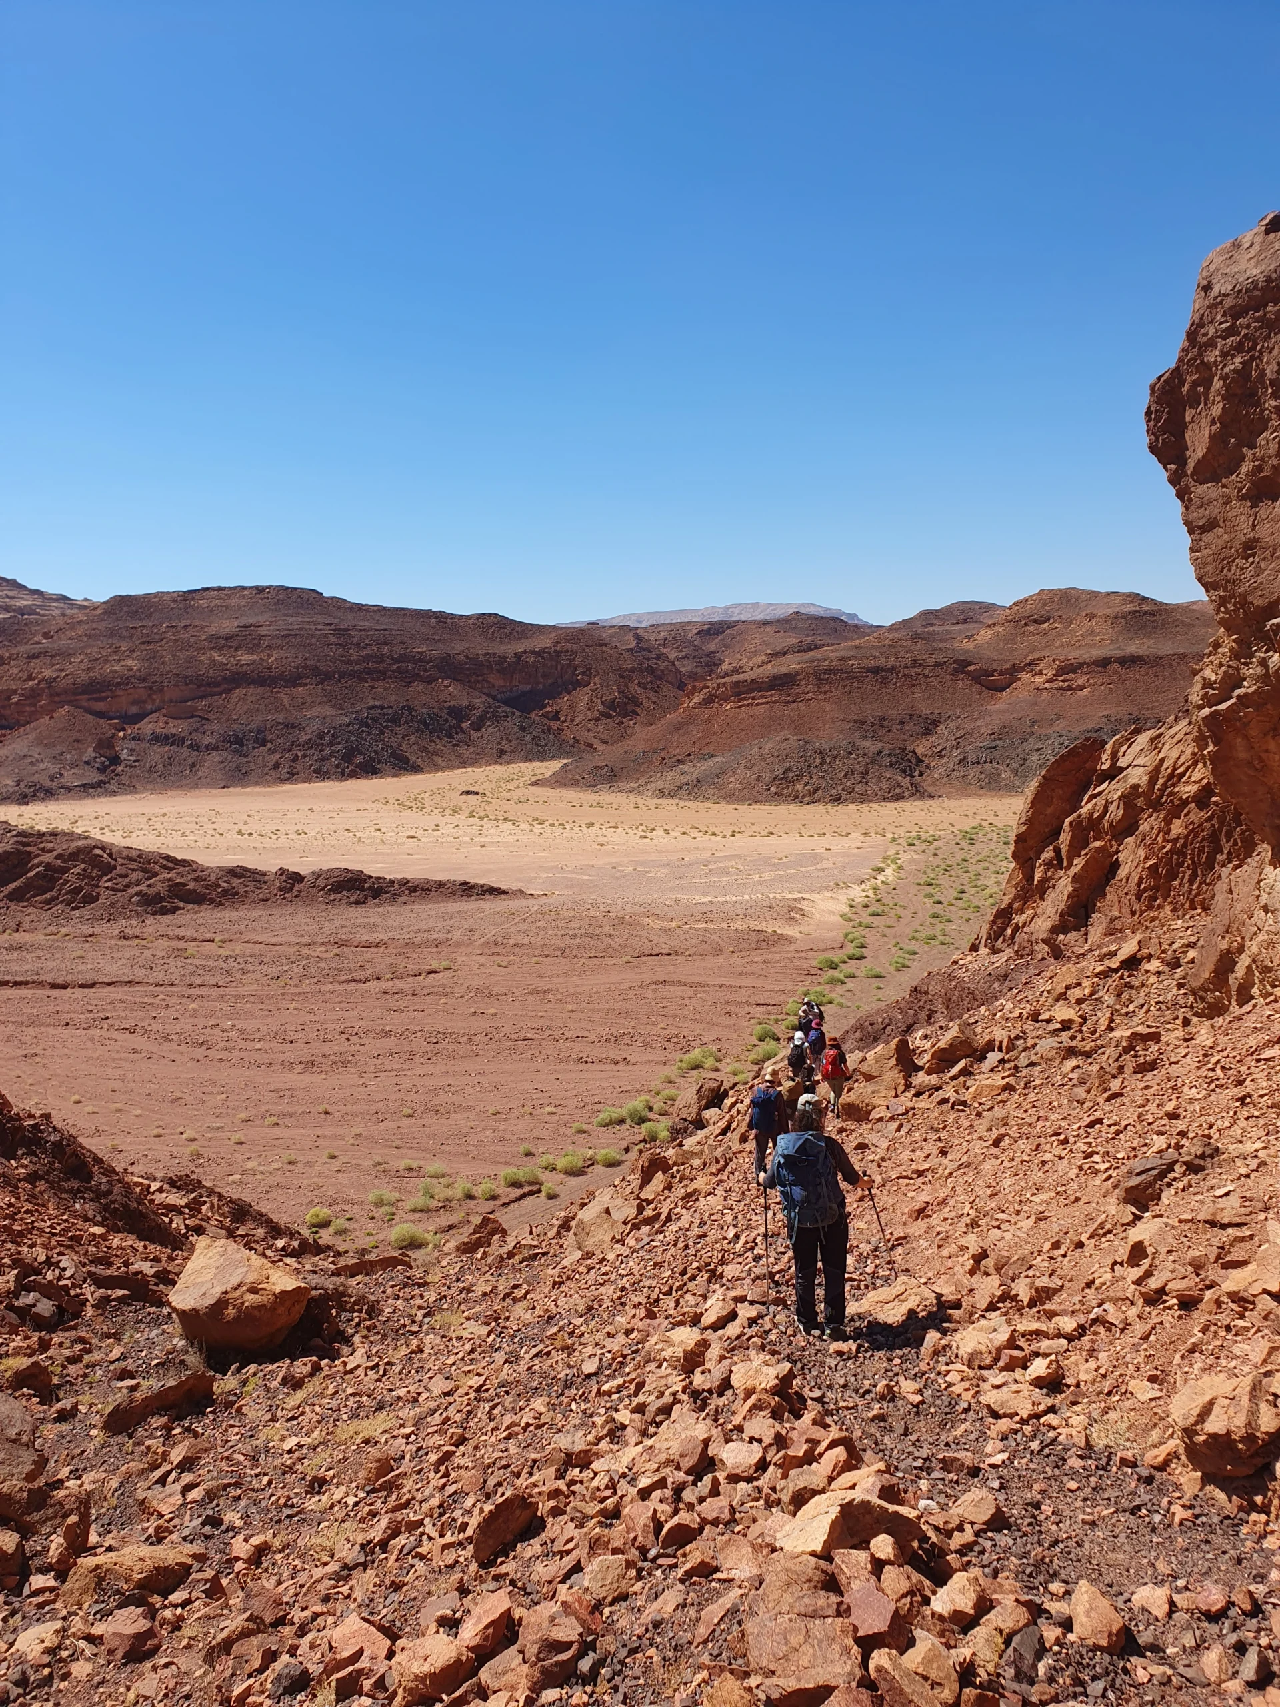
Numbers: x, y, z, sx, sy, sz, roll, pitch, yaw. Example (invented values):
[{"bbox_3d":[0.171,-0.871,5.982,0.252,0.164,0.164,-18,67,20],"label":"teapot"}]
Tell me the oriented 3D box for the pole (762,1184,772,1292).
[{"bbox_3d":[0.891,2.730,9.045,0.040,1.150,0.050,-3,11,0],"label":"pole"}]

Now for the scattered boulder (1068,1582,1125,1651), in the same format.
[{"bbox_3d":[1.340,2.225,3.749,0.150,0.160,0.150,1,5,15],"label":"scattered boulder"}]

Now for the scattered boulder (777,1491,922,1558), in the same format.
[{"bbox_3d":[0.722,2.309,4.409,0.450,0.170,0.240,1,5,10],"label":"scattered boulder"}]

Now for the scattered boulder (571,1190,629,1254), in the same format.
[{"bbox_3d":[-0.532,4.821,16.762,0.680,0.680,0.550,-1,5,-15],"label":"scattered boulder"}]

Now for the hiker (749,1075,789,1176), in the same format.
[{"bbox_3d":[1.980,4.215,19.621,0.580,1.720,0.480,1,5,6],"label":"hiker"}]

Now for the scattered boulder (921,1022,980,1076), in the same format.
[{"bbox_3d":[6.687,4.213,27.650,1.150,0.900,0.850,-1,5,-15],"label":"scattered boulder"}]

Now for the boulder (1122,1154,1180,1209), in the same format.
[{"bbox_3d":[3.425,2.195,8.600,0.380,0.310,0.300,0,5,2],"label":"boulder"}]

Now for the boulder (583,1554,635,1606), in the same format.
[{"bbox_3d":[-0.100,2.323,4.109,0.160,0.130,0.130,0,5,0],"label":"boulder"}]

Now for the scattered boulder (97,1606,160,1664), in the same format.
[{"bbox_3d":[-2.312,3.533,5.800,0.280,0.200,0.220,-3,6,-33],"label":"scattered boulder"}]

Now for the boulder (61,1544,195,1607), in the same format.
[{"bbox_3d":[-2.586,3.653,6.500,0.650,0.210,0.330,-3,6,-31],"label":"boulder"}]

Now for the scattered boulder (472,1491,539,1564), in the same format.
[{"bbox_3d":[-0.653,3.255,6.200,0.340,0.310,0.230,-4,6,-36],"label":"scattered boulder"}]

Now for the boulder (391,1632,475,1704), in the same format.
[{"bbox_3d":[-0.768,3.019,4.750,0.310,0.210,0.250,-2,5,-20],"label":"boulder"}]

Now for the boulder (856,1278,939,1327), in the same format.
[{"bbox_3d":[1.832,3.212,9.151,0.540,0.220,0.380,2,5,20],"label":"boulder"}]

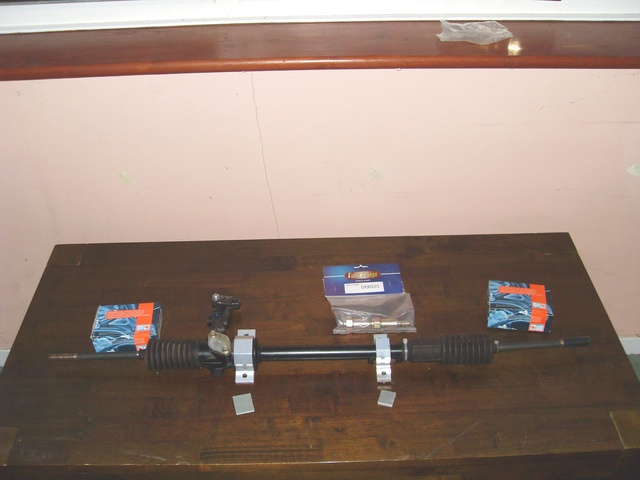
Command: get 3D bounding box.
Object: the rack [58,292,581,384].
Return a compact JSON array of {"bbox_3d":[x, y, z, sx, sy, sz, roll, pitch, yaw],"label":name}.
[{"bbox_3d":[0.002,0.178,1.245,1.030,0.068,0.205,-1,41,-1],"label":"rack"}]

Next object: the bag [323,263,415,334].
[{"bbox_3d":[0.099,0.115,1.351,0.180,0.024,0.200,-2,41,-1],"label":"bag"}]

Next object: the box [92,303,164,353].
[{"bbox_3d":[-0.376,0.174,1.273,0.123,0.047,0.083,-3,41,-2],"label":"box"}]

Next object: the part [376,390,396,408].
[{"bbox_3d":[0.122,0.287,1.164,0.026,0.006,0.028,9,42,11],"label":"part"}]

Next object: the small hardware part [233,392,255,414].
[{"bbox_3d":[-0.137,0.296,1.159,0.033,0.004,0.039,-8,41,-8],"label":"small hardware part"}]

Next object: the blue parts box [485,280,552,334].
[{"bbox_3d":[0.404,0.135,1.305,0.123,0.047,0.083,5,41,7],"label":"blue parts box"}]

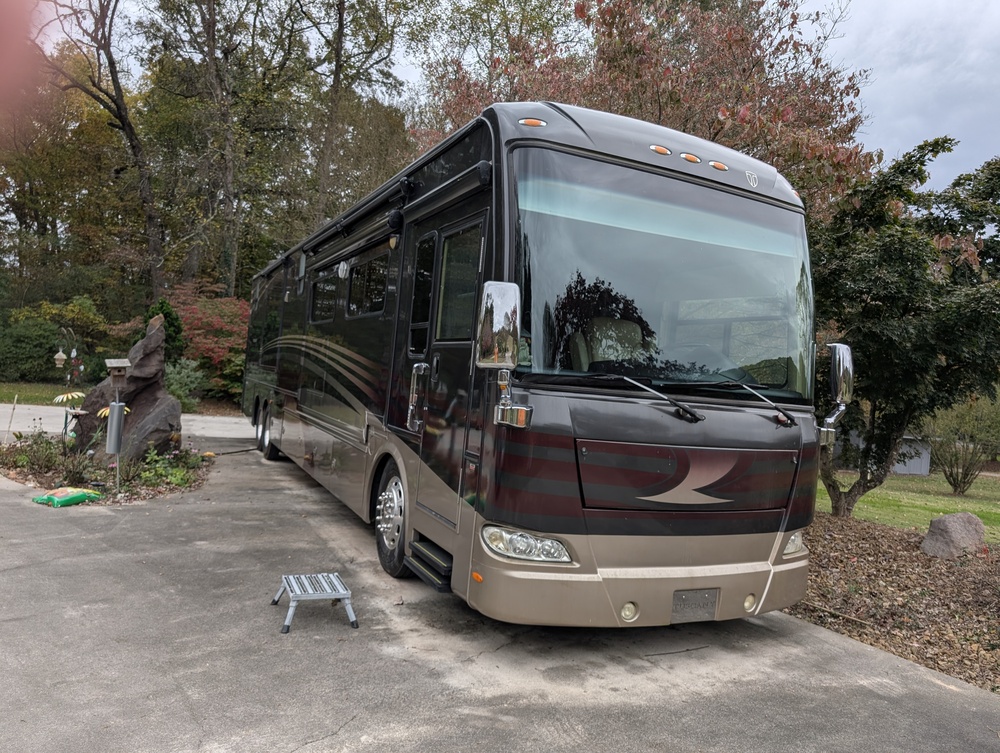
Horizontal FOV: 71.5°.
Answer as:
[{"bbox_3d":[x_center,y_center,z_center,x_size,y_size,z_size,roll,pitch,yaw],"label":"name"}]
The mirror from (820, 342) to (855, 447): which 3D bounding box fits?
[{"bbox_3d":[2.452,0.134,5.041,0.250,0.770,0.190,5,0,-27],"label":"mirror"}]

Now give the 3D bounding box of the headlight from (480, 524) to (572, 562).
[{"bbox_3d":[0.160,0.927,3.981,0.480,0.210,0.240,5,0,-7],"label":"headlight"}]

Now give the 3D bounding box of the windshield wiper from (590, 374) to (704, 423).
[{"bbox_3d":[0.890,0.135,4.163,0.770,0.200,0.130,5,0,-21],"label":"windshield wiper"}]

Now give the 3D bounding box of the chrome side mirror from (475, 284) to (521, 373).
[{"bbox_3d":[-0.014,-0.277,3.770,0.235,0.460,0.130,5,0,5],"label":"chrome side mirror"}]

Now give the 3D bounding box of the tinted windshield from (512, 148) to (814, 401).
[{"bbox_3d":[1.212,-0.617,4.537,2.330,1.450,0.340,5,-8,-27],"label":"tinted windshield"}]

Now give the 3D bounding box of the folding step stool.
[{"bbox_3d":[-1.244,1.506,4.678,0.460,0.215,0.550,5,0,-27],"label":"folding step stool"}]

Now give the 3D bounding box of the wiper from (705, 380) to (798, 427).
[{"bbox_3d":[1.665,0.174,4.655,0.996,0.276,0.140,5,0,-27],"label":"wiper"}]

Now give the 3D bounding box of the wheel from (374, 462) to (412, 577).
[{"bbox_3d":[-0.789,1.152,5.953,0.300,1.010,1.010,5,0,-27],"label":"wheel"}]

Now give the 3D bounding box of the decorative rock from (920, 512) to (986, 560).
[{"bbox_3d":[5.368,1.898,8.236,0.670,0.470,0.540,5,0,37],"label":"decorative rock"}]

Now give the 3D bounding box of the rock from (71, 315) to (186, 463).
[{"bbox_3d":[-5.462,0.118,10.300,1.560,2.150,1.300,5,0,-28],"label":"rock"}]

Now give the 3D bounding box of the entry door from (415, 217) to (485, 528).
[{"bbox_3d":[-0.327,-0.044,4.729,0.080,1.980,0.750,5,0,-27],"label":"entry door"}]

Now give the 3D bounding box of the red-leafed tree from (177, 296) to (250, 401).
[{"bbox_3d":[-9.528,-0.914,23.500,3.300,3.600,3.100,5,0,-22],"label":"red-leafed tree"}]

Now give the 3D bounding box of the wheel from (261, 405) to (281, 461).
[{"bbox_3d":[-3.720,0.839,11.603,0.310,1.000,1.000,5,0,-27],"label":"wheel"}]

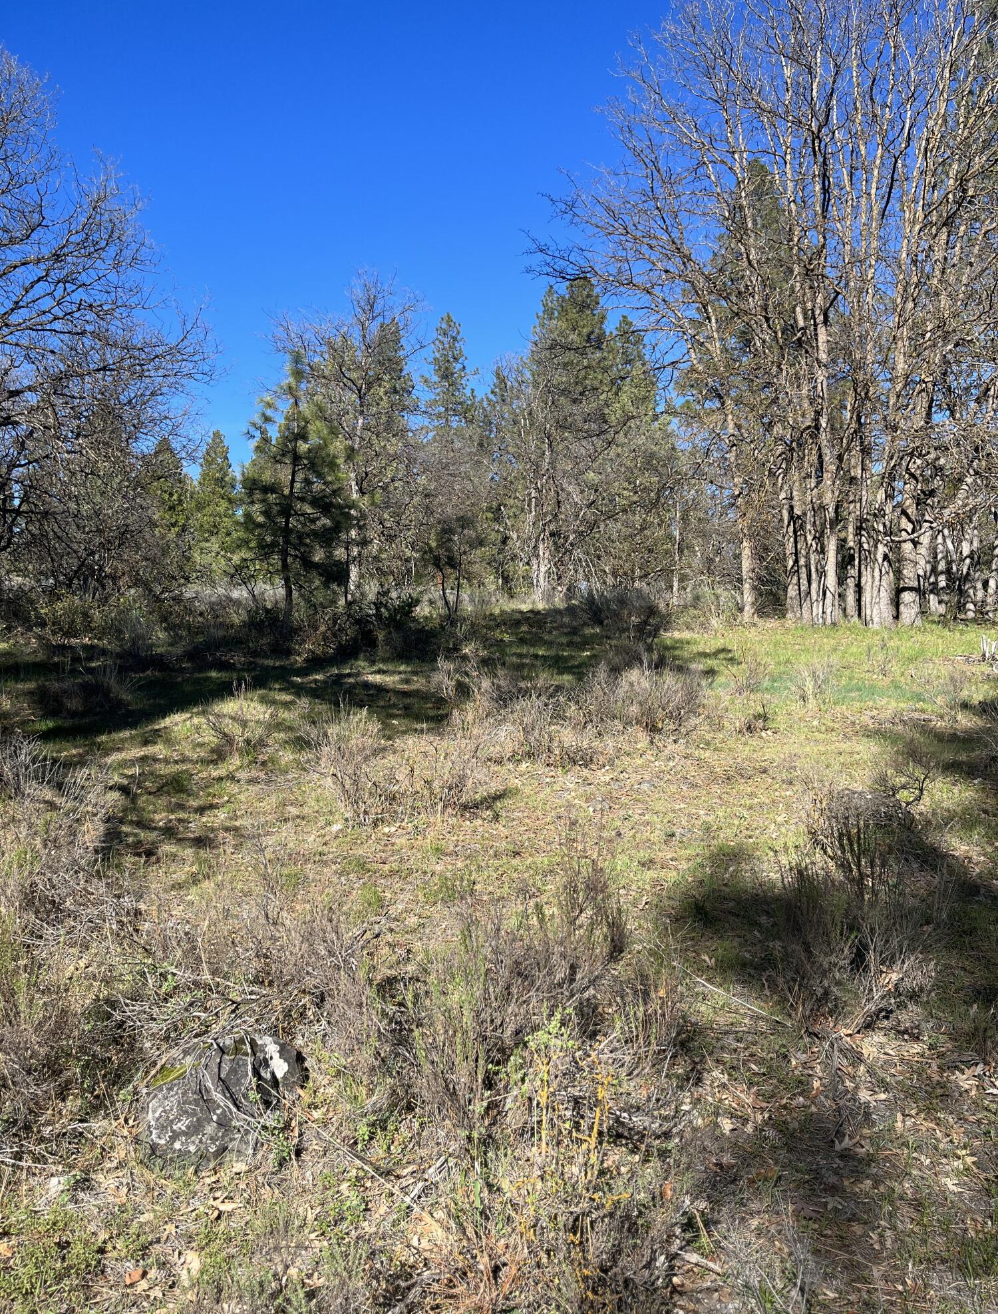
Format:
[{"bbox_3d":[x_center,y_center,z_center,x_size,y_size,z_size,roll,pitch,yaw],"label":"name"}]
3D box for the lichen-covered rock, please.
[{"bbox_3d":[-0.740,1.178,2.680,0.400,0.220,0.360,0,5,0],"label":"lichen-covered rock"}]

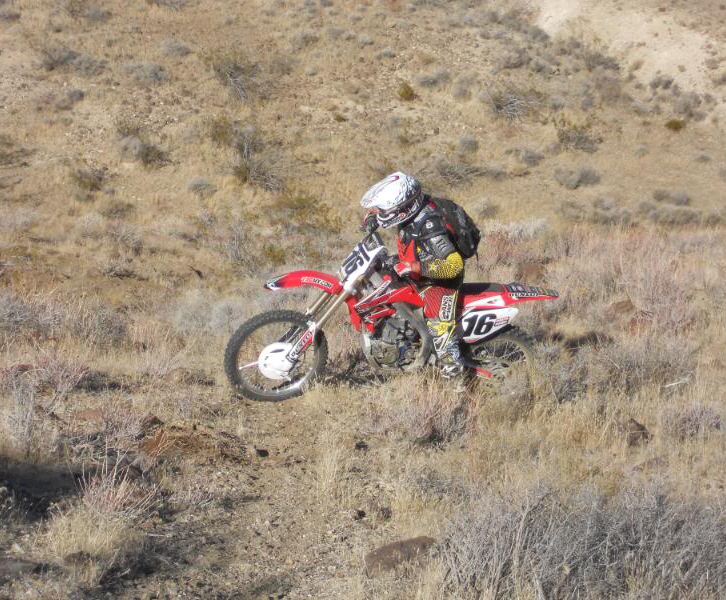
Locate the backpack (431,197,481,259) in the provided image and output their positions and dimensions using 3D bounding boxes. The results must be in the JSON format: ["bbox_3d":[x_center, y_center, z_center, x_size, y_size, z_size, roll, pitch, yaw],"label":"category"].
[{"bbox_3d":[0.633,-0.495,16.370,0.190,0.430,0.300,-28,16,3],"label":"backpack"}]

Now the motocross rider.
[{"bbox_3d":[0.329,-0.194,16.420,0.700,1.320,0.760,1,14,-5],"label":"motocross rider"}]

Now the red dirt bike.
[{"bbox_3d":[0.195,0.142,16.500,2.160,1.240,0.810,5,17,-5],"label":"red dirt bike"}]

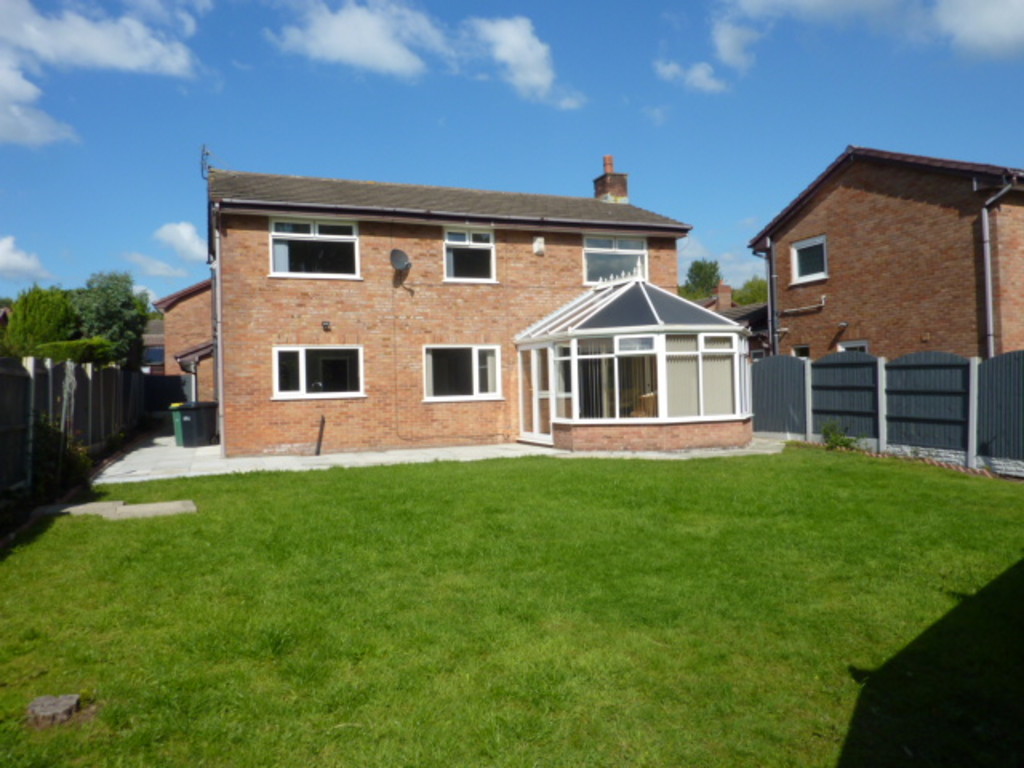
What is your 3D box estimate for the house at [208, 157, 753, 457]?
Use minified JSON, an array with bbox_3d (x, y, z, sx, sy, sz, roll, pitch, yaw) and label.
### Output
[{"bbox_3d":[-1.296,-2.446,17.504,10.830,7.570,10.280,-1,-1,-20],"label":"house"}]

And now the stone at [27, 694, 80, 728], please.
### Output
[{"bbox_3d":[-2.096,1.498,3.386,0.212,0.066,0.206,-1,-1,-20],"label":"stone"}]

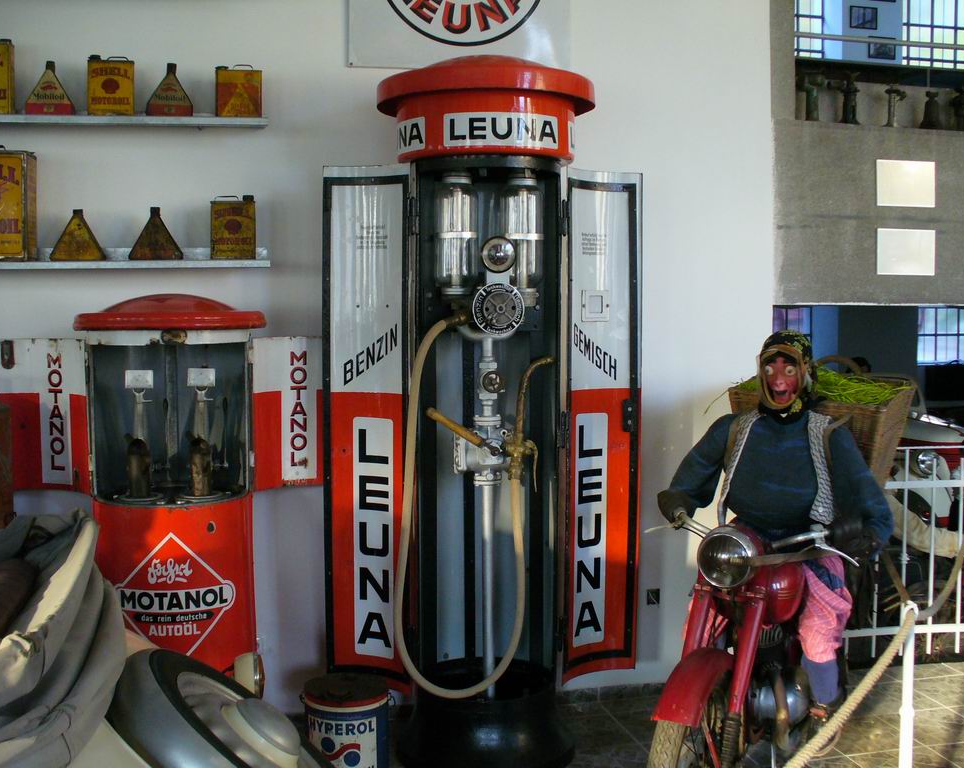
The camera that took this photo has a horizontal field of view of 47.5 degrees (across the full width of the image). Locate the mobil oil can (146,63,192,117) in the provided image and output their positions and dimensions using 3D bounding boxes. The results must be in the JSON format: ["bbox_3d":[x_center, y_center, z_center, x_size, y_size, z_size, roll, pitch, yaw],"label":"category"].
[{"bbox_3d":[-1.004,-0.945,3.519,0.135,0.154,0.080,-1,5,-13],"label":"mobil oil can"}]

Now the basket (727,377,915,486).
[{"bbox_3d":[1.120,0.252,3.694,0.510,0.460,0.380,8,8,29],"label":"basket"}]

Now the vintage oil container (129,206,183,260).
[{"bbox_3d":[-1.056,-0.486,3.545,0.159,0.171,0.085,-1,5,-13],"label":"vintage oil container"}]

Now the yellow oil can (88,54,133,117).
[{"bbox_3d":[-1.176,-0.950,3.478,0.128,0.169,0.085,-1,5,-14],"label":"yellow oil can"}]

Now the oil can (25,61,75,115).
[{"bbox_3d":[-1.357,-0.930,3.438,0.133,0.149,0.080,-1,5,-15],"label":"oil can"}]

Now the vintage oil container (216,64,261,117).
[{"bbox_3d":[-0.792,-0.955,3.567,0.145,0.150,0.085,-1,5,-9],"label":"vintage oil container"}]

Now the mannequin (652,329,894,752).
[{"bbox_3d":[0.865,0.456,3.280,0.680,1.225,0.660,3,5,29],"label":"mannequin"}]

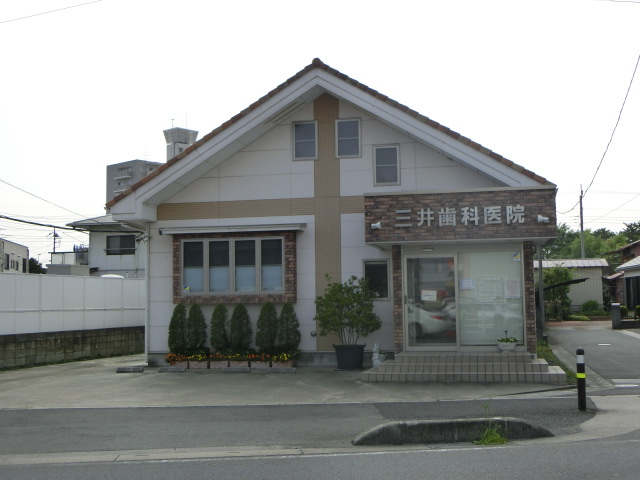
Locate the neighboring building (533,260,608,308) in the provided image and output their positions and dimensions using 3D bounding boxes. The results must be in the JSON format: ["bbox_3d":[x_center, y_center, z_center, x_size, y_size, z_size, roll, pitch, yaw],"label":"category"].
[{"bbox_3d":[15.835,3.325,54.473,5.600,3.800,4.500,-2,-4,10],"label":"neighboring building"}]

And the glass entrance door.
[{"bbox_3d":[2.413,1.362,18.075,1.093,2.058,0.080,-2,-4,12],"label":"glass entrance door"}]

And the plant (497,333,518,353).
[{"bbox_3d":[3.943,2.166,17.450,0.440,0.388,0.396,-2,-4,12],"label":"plant"}]

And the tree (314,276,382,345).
[{"bbox_3d":[0.631,1.570,18.616,1.544,1.549,1.400,-2,-4,12],"label":"tree"}]

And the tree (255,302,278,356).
[{"bbox_3d":[-1.256,2.097,19.439,0.526,1.297,0.526,-1,-4,0],"label":"tree"}]

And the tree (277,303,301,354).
[{"bbox_3d":[-0.714,2.091,19.330,0.546,1.278,0.546,-1,-4,0],"label":"tree"}]

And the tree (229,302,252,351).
[{"bbox_3d":[-1.855,2.081,19.470,0.574,1.234,0.540,-2,-4,12],"label":"tree"}]

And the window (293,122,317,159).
[{"bbox_3d":[-0.361,-2.384,20.035,0.617,0.974,0.100,-2,-4,12],"label":"window"}]

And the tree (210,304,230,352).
[{"bbox_3d":[-2.365,2.140,19.673,0.449,1.277,0.449,-2,-4,12],"label":"tree"}]

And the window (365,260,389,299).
[{"bbox_3d":[1.320,0.920,19.335,0.596,0.915,0.100,-2,-4,12],"label":"window"}]

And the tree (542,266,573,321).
[{"bbox_3d":[14.620,3.203,51.000,2.084,3.525,2.084,-2,-4,12],"label":"tree"}]

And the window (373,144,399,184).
[{"bbox_3d":[1.574,-1.759,19.576,0.633,1.009,0.100,-2,-4,12],"label":"window"}]

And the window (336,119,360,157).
[{"bbox_3d":[0.670,-2.424,19.818,0.621,0.976,0.100,-2,-4,12],"label":"window"}]

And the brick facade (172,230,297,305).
[{"bbox_3d":[-2.044,0.676,19.940,3.031,1.706,0.250,-2,-4,12],"label":"brick facade"}]

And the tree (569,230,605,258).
[{"bbox_3d":[21.781,2.411,68.000,2.942,6.375,2.942,-2,-4,12],"label":"tree"}]

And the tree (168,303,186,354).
[{"bbox_3d":[-3.379,2.116,19.793,0.480,1.254,0.460,-2,-4,12],"label":"tree"}]

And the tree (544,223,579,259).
[{"bbox_3d":[21.770,2.569,75.000,4.200,8.200,4.000,-2,-4,10],"label":"tree"}]

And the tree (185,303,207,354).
[{"bbox_3d":[-2.921,2.159,19.797,0.464,1.297,0.464,-2,-4,12],"label":"tree"}]

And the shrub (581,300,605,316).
[{"bbox_3d":[16.361,4.162,50.000,1.532,1.052,1.400,-2,-4,10],"label":"shrub"}]

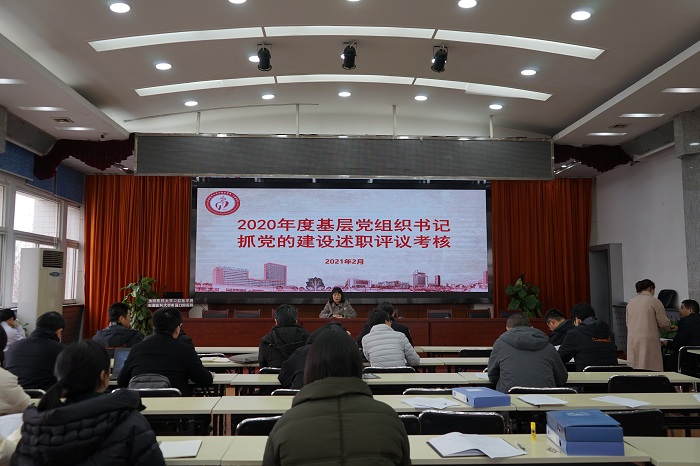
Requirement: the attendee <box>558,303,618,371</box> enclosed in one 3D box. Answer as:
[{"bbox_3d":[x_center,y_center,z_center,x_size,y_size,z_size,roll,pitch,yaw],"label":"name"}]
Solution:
[{"bbox_3d":[2.103,1.291,5.210,0.520,1.290,0.730,3,-6,-27],"label":"attendee"}]

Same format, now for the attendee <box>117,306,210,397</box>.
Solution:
[{"bbox_3d":[-1.304,1.191,4.184,0.620,1.318,0.760,0,-5,4],"label":"attendee"}]

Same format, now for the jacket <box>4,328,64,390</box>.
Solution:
[{"bbox_3d":[-2.143,1.017,4.043,0.560,0.680,0.450,-1,-5,6],"label":"jacket"}]

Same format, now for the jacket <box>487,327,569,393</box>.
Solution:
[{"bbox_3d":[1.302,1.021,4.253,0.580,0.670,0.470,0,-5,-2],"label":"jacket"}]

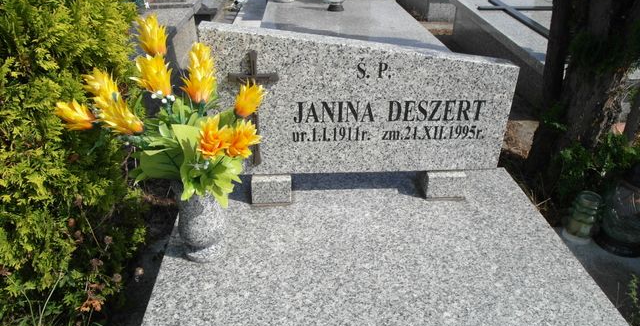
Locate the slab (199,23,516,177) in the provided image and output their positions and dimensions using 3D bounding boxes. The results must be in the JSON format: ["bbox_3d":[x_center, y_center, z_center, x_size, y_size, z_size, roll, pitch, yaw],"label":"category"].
[{"bbox_3d":[0.114,-0.172,1.218,0.821,0.403,0.076,-1,27,-4],"label":"slab"}]

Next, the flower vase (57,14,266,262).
[{"bbox_3d":[-0.324,-0.029,0.978,0.420,0.570,0.330,-1,31,-3],"label":"flower vase"}]

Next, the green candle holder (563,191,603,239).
[{"bbox_3d":[0.832,0.160,1.404,0.093,0.145,0.093,-1,31,-3],"label":"green candle holder"}]

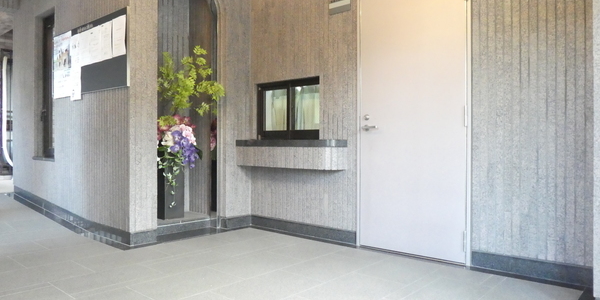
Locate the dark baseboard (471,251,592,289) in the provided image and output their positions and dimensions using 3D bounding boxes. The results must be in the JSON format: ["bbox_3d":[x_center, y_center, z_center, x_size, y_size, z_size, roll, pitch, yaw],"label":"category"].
[{"bbox_3d":[1.440,0.745,2.621,0.700,0.106,0.020,1,1,41],"label":"dark baseboard"}]

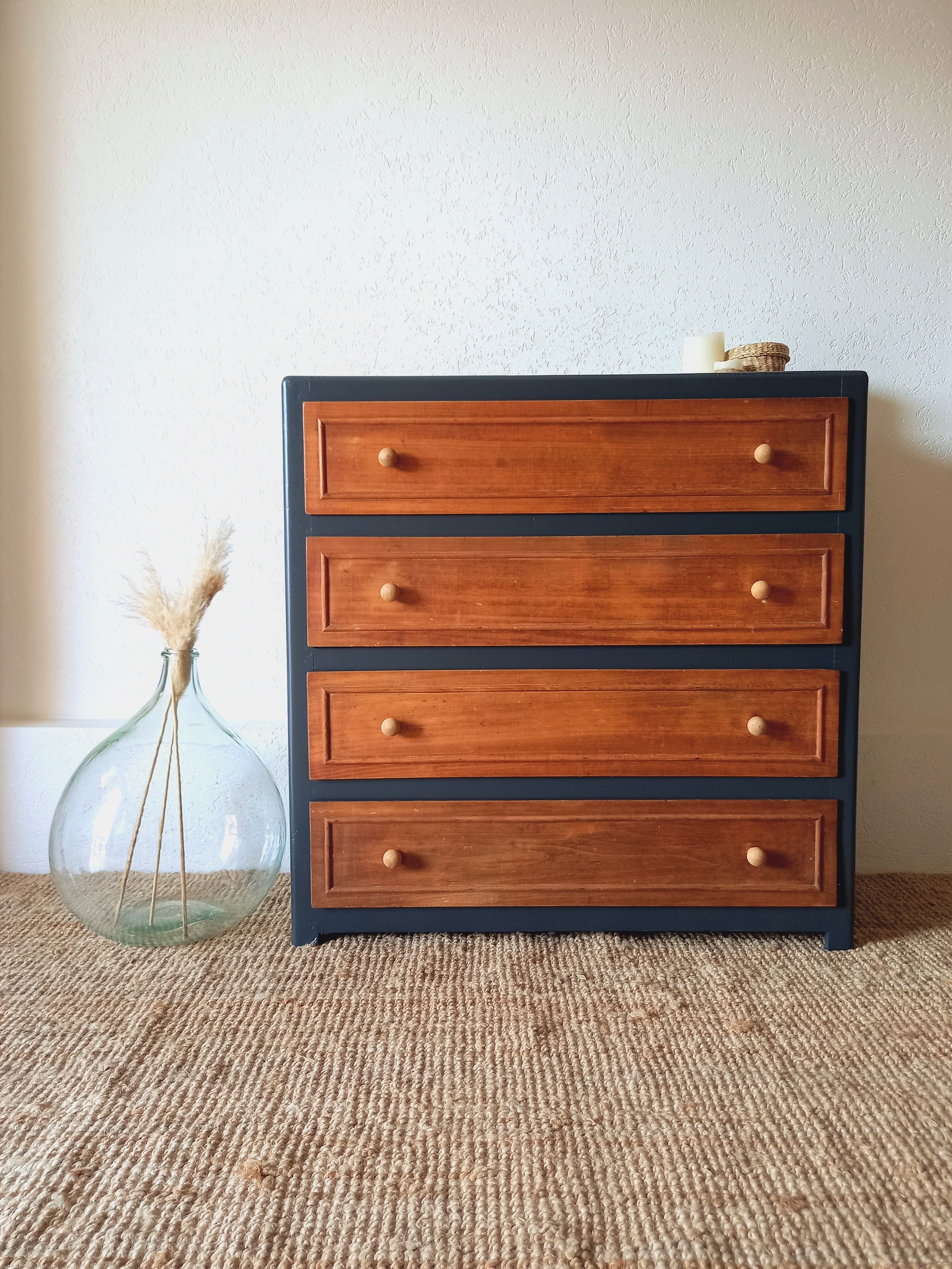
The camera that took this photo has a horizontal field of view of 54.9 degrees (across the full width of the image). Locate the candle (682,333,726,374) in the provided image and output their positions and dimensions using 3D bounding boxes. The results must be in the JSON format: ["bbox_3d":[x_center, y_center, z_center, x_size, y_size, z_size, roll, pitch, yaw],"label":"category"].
[{"bbox_3d":[0.390,-0.460,1.567,0.069,0.093,0.069,0,4,1],"label":"candle"}]

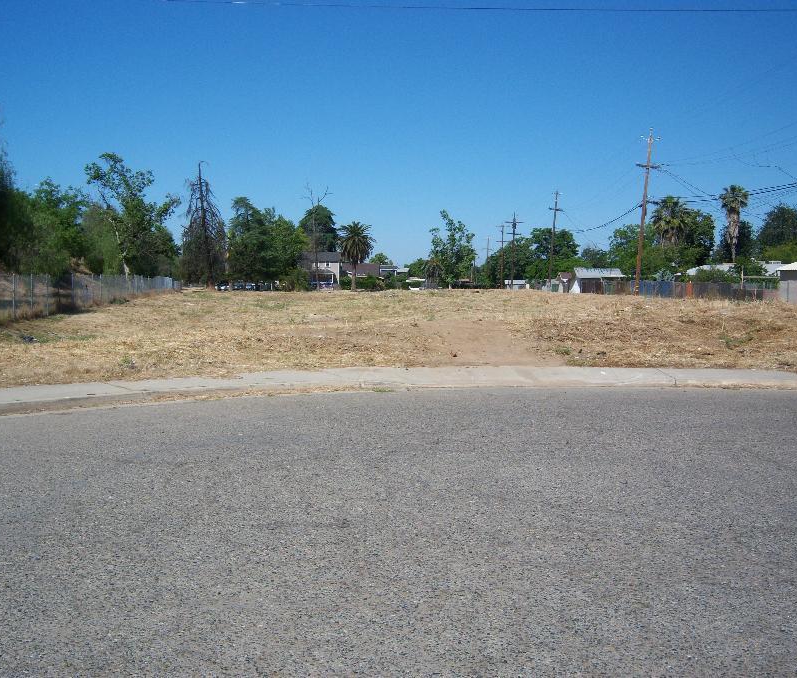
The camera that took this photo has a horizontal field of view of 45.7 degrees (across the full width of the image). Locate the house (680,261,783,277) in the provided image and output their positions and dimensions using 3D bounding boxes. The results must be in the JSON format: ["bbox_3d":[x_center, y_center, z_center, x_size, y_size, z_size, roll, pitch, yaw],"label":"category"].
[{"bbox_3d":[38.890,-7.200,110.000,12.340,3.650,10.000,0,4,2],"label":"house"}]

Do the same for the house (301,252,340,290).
[{"bbox_3d":[-13.720,-11.570,162.000,7.890,6.520,8.000,0,4,2],"label":"house"}]

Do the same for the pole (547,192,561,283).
[{"bbox_3d":[18.610,-11.550,112.000,1.600,12.100,0.500,0,4,2],"label":"pole"}]

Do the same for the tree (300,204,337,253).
[{"bbox_3d":[-15.410,-18.010,182.000,7.710,16.190,8.000,0,4,2],"label":"tree"}]

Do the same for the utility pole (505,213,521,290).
[{"bbox_3d":[18.787,-14.342,154.406,2.800,12.580,0.500,0,4,2],"label":"utility pole"}]

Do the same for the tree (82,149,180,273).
[{"bbox_3d":[-22.040,-9.950,78.000,7.930,10.900,7.500,0,4,2],"label":"tree"}]

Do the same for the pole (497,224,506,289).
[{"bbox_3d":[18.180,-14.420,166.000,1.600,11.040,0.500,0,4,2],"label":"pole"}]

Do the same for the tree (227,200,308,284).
[{"bbox_3d":[-17.890,-12.880,129.000,10.920,12.610,10.000,0,4,2],"label":"tree"}]

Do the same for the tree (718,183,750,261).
[{"bbox_3d":[43.390,-13.040,122.000,3.870,13.820,3.900,0,4,2],"label":"tree"}]

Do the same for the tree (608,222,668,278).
[{"bbox_3d":[32.510,-11.150,128.000,8.400,9.270,8.000,0,4,2],"label":"tree"}]

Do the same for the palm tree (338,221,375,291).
[{"bbox_3d":[-6.220,-12.410,140.000,5.630,10.290,5.600,0,4,2],"label":"palm tree"}]

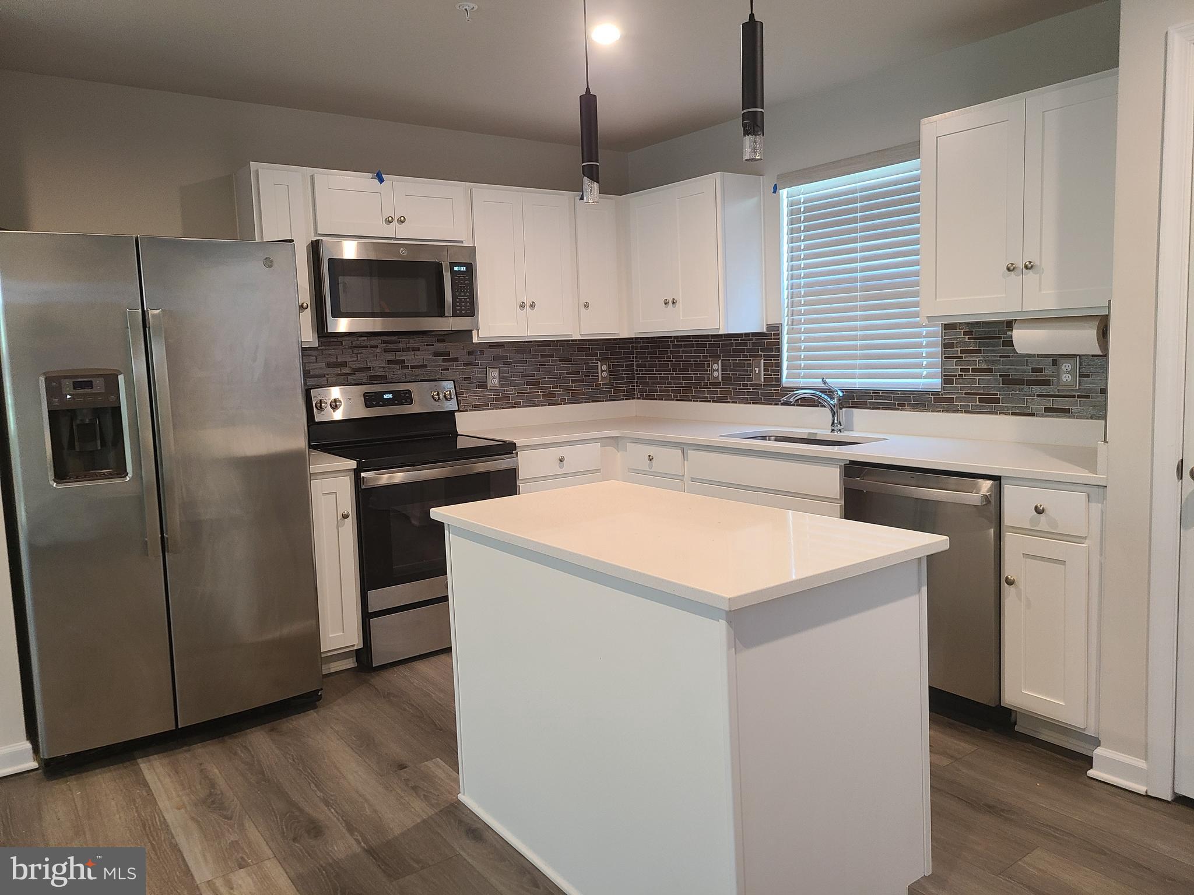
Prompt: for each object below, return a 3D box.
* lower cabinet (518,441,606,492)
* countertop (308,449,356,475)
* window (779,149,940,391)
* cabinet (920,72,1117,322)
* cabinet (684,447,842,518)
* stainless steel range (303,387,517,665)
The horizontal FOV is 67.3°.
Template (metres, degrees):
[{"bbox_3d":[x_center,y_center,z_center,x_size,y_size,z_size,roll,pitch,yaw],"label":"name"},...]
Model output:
[{"bbox_3d":[-0.329,0.390,4.580,0.527,0.873,0.630,-7,8,-35],"label":"lower cabinet"},{"bbox_3d":[-1.271,0.049,3.847,0.233,0.034,0.662,-7,8,-35],"label":"countertop"},{"bbox_3d":[1.162,-0.737,4.012,0.060,0.952,0.880,-7,8,-35],"label":"window"},{"bbox_3d":[1.570,-0.829,3.115,0.303,0.754,0.827,-7,8,-35],"label":"cabinet"},{"bbox_3d":[0.927,0.418,3.933,0.630,0.873,0.914,-7,8,-35],"label":"cabinet"},{"bbox_3d":[-0.836,0.302,4.155,0.760,1.178,0.670,-7,8,-35],"label":"stainless steel range"}]

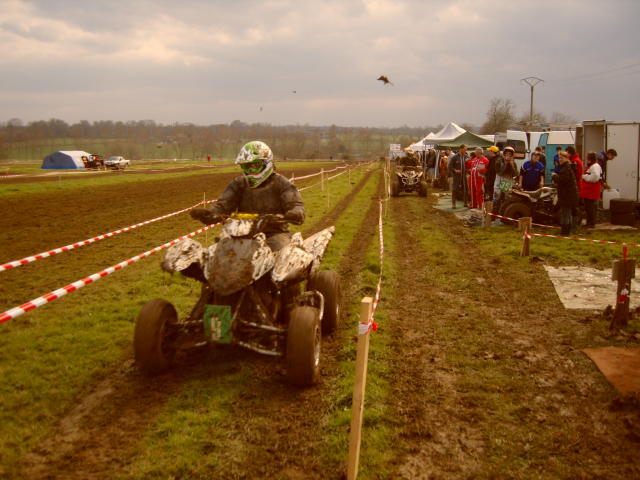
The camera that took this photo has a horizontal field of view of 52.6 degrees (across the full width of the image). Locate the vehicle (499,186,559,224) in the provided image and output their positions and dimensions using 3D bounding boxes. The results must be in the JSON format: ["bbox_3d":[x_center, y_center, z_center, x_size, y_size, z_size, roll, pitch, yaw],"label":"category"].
[{"bbox_3d":[4.851,-0.818,14.500,1.750,1.000,1.120,-3,8,-22],"label":"vehicle"}]

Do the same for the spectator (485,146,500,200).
[{"bbox_3d":[5.411,-2.080,20.300,0.420,1.720,0.530,-8,11,-44],"label":"spectator"}]

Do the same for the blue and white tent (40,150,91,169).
[{"bbox_3d":[-28.793,-9.109,73.500,4.200,2.100,4.100,3,8,20],"label":"blue and white tent"}]

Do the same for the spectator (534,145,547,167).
[{"bbox_3d":[5.603,-1.494,16.544,0.500,1.750,0.340,1,7,11],"label":"spectator"}]

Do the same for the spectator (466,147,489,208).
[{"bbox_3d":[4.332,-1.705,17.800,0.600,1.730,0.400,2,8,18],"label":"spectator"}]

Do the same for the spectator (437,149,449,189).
[{"bbox_3d":[5.395,-3.105,28.500,0.530,1.680,0.400,5,9,32],"label":"spectator"}]

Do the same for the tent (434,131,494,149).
[{"bbox_3d":[7.250,-4.132,33.043,3.000,2.800,3.000,1,7,6],"label":"tent"}]

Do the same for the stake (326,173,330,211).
[{"bbox_3d":[0.244,-1.401,18.500,0.045,1.060,0.045,-1,7,-6],"label":"stake"}]

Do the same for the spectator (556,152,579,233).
[{"bbox_3d":[4.796,-0.923,12.535,0.350,1.620,0.480,0,7,3],"label":"spectator"}]

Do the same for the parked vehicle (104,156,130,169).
[{"bbox_3d":[-26.200,-9.979,83.408,1.720,1.660,4.600,1,7,10],"label":"parked vehicle"}]

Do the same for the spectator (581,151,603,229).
[{"bbox_3d":[5.664,-1.043,13.500,0.420,1.620,0.520,2,8,17],"label":"spectator"}]

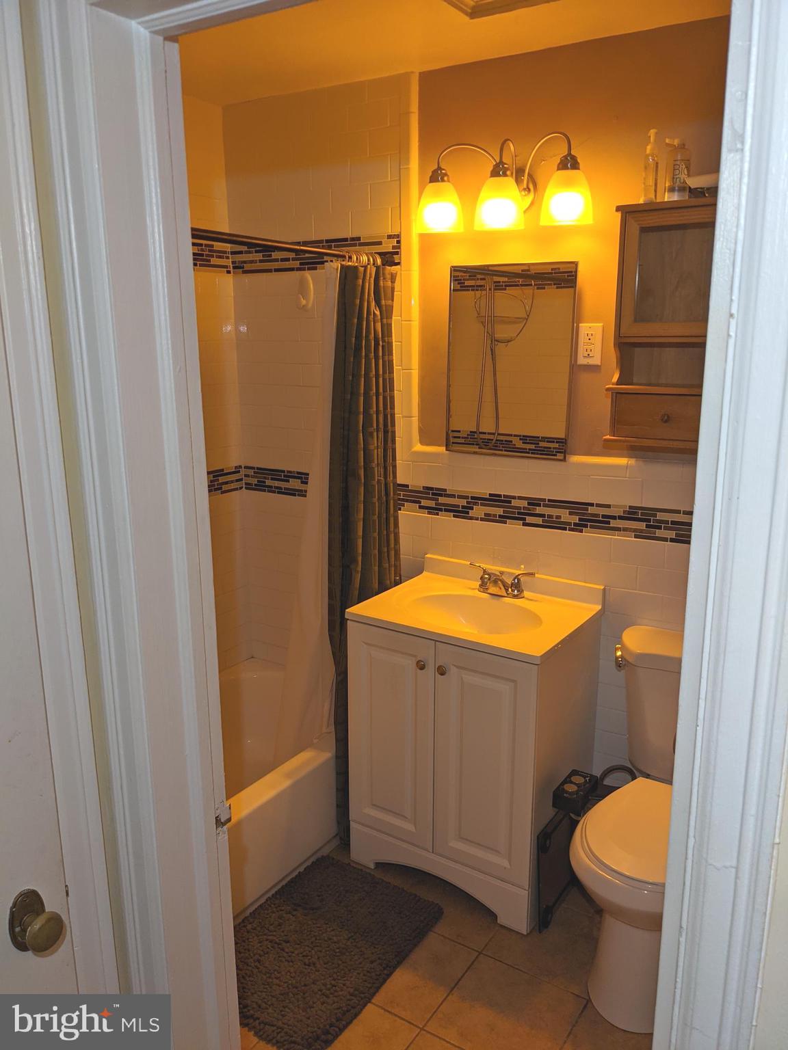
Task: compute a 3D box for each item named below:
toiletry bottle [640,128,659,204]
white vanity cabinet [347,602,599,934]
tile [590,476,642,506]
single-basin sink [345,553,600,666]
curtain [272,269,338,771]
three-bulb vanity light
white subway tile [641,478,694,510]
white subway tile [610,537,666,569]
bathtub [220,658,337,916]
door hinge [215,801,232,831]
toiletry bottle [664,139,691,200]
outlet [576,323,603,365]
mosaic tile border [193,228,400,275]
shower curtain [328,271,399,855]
[{"bbox_3d":[0.647,-0.900,2.069,0.042,0.186,0.042,-8,16,-31],"label":"toiletry bottle"},{"bbox_3d":[0.246,0.659,2.541,0.606,0.829,0.459,9,16,33],"label":"white vanity cabinet"},{"bbox_3d":[0.640,-0.096,2.373,0.153,0.076,0.010,8,16,32],"label":"tile"},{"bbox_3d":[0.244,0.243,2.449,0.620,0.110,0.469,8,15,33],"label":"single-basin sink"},{"bbox_3d":[-0.251,0.030,2.558,0.120,1.630,0.350,8,16,32],"label":"curtain"},{"bbox_3d":[0.308,-0.949,2.263,0.525,0.235,0.210,8,16,32],"label":"three-bulb vanity light"},{"bbox_3d":[0.777,-0.083,2.303,0.152,0.077,0.009,8,15,33],"label":"white subway tile"},{"bbox_3d":[0.713,0.085,2.385,0.152,0.077,0.009,8,15,33],"label":"white subway tile"},{"bbox_3d":[-0.692,0.905,2.578,0.725,0.335,1.510,9,16,32],"label":"bathtub"},{"bbox_3d":[-0.257,0.436,1.221,0.011,0.036,0.034,8,15,33],"label":"door hinge"},{"bbox_3d":[0.711,-0.883,2.050,0.064,0.160,0.041,0,13,1],"label":"toiletry bottle"},{"bbox_3d":[0.562,-0.516,2.344,0.071,0.116,0.009,8,15,33],"label":"outlet"},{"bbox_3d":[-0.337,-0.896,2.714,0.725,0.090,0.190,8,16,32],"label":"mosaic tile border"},{"bbox_3d":[-0.081,0.104,2.673,0.115,1.830,0.360,8,15,33],"label":"shower curtain"}]

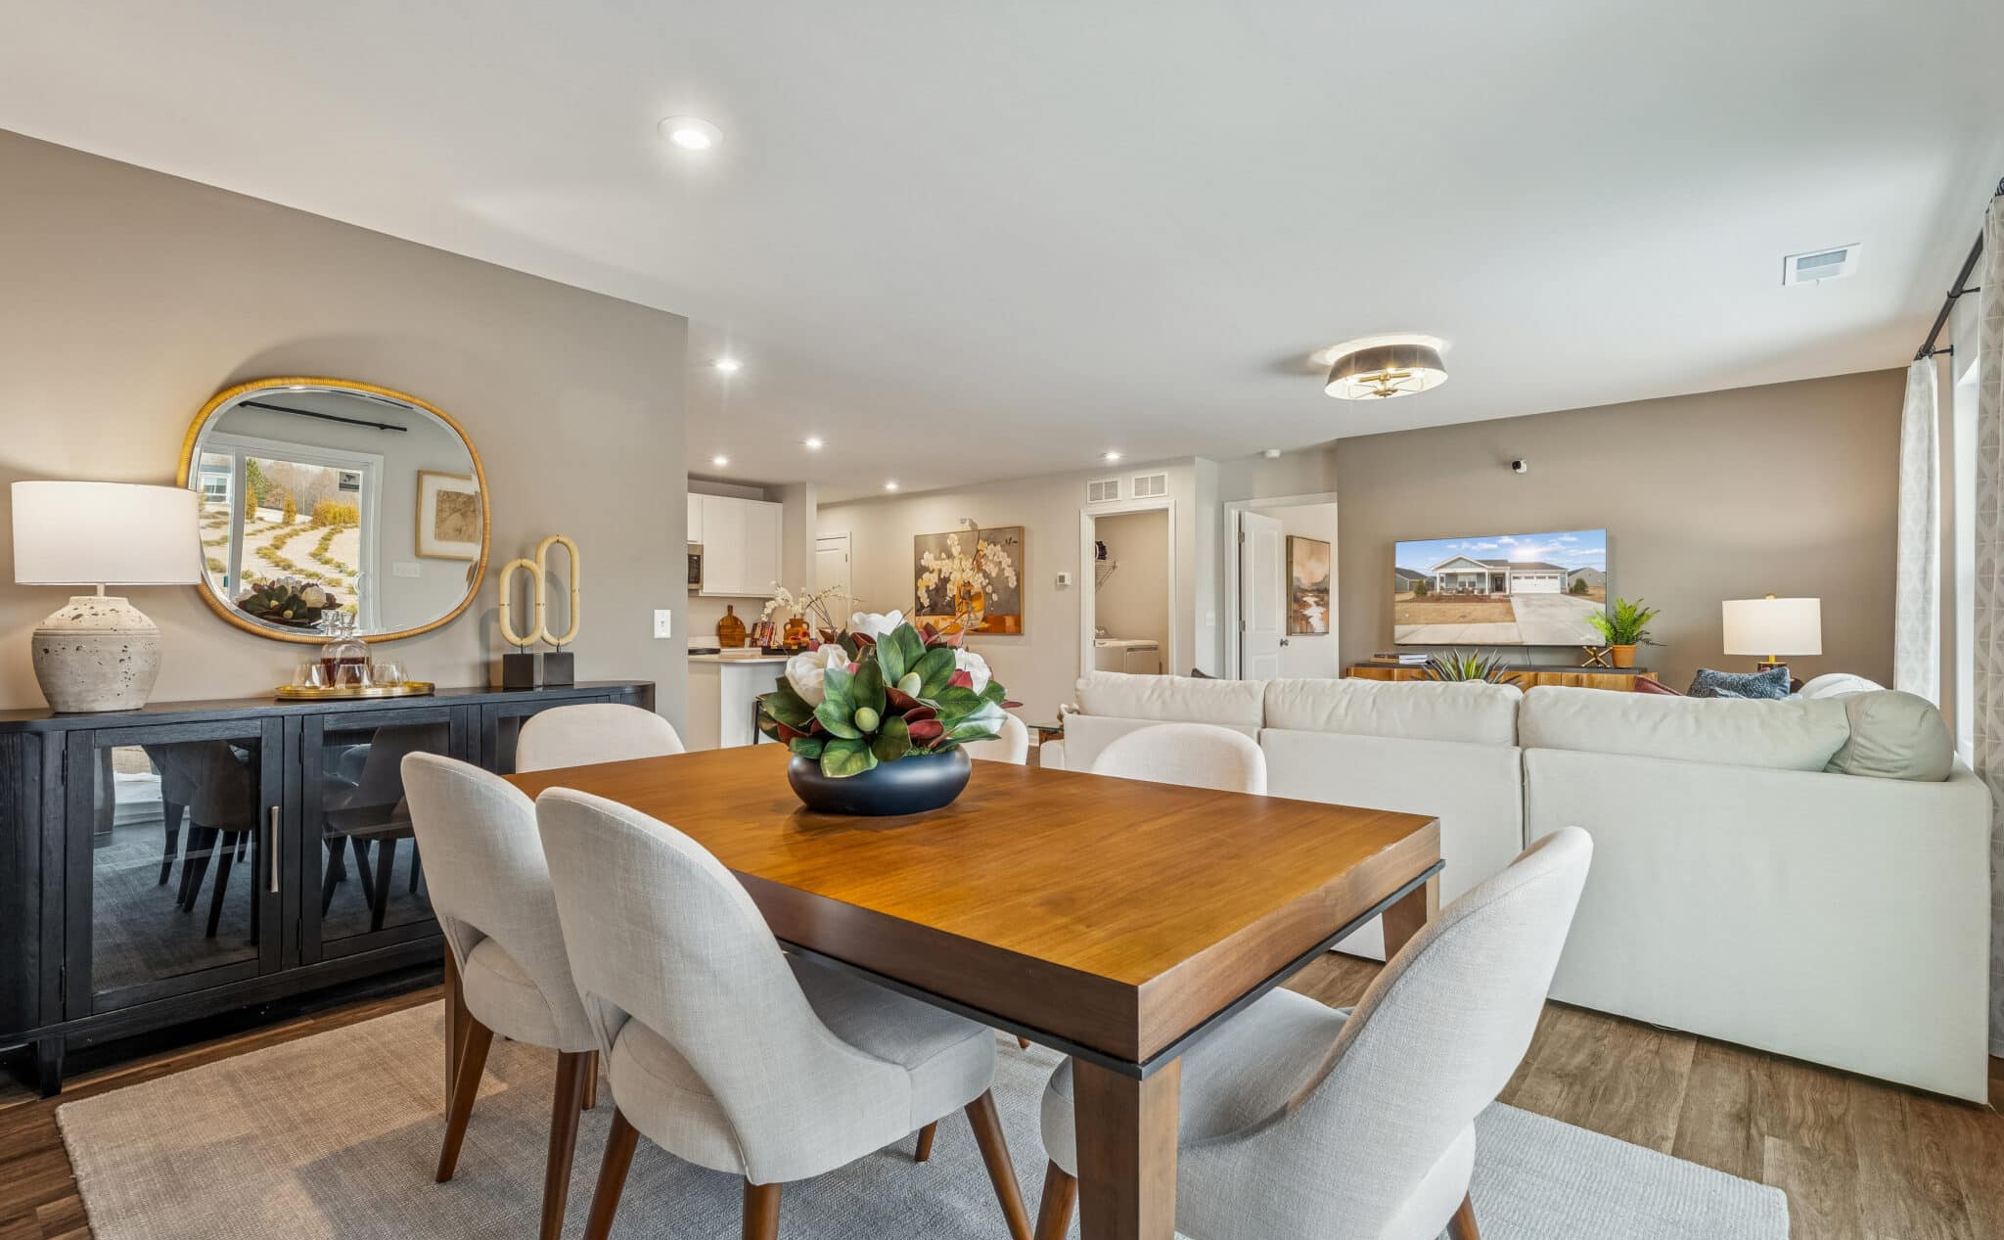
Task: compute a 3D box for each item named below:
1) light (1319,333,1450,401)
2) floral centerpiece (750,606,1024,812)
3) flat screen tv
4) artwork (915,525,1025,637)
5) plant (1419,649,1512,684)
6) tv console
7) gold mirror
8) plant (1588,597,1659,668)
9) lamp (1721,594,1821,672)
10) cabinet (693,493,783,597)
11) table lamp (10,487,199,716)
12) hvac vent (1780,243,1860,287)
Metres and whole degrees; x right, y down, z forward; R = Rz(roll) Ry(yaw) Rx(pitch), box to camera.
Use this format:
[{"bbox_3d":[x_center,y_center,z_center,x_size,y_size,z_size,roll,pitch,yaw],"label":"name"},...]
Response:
[{"bbox_3d":[1.810,-1.212,4.460,0.575,0.210,0.575,0,0,40],"label":"light"},{"bbox_3d":[-0.242,0.180,1.980,0.520,0.390,0.500,0,0,0],"label":"floral centerpiece"},{"bbox_3d":[3.150,-0.183,6.042,1.225,0.700,0.060,0,0,40],"label":"flat screen tv"},{"bbox_3d":[-0.330,-0.348,9.006,1.340,0.975,0.050,0,0,40],"label":"artwork"},{"bbox_3d":[2.200,0.400,4.480,0.460,0.480,0.460,0,0,40],"label":"plant"},{"bbox_3d":[3.055,0.714,5.877,1.670,0.852,0.420,0,0,40],"label":"tv console"},{"bbox_3d":[-2.130,-0.352,3.090,0.050,0.850,0.850,2,1,40],"label":"gold mirror"},{"bbox_3d":[3.580,0.065,5.450,0.400,0.415,0.380,0,0,40],"label":"plant"},{"bbox_3d":[3.975,0.200,4.888,0.390,0.660,0.390,0,0,40],"label":"lamp"},{"bbox_3d":[-2.530,-0.688,8.860,0.330,0.915,0.950,0,0,40],"label":"cabinet"},{"bbox_3d":[-2.357,-0.051,2.497,0.350,0.577,0.350,0,0,40],"label":"table lamp"},{"bbox_3d":[3.020,-1.307,3.498,0.200,0.020,0.360,0,0,40],"label":"hvac vent"}]

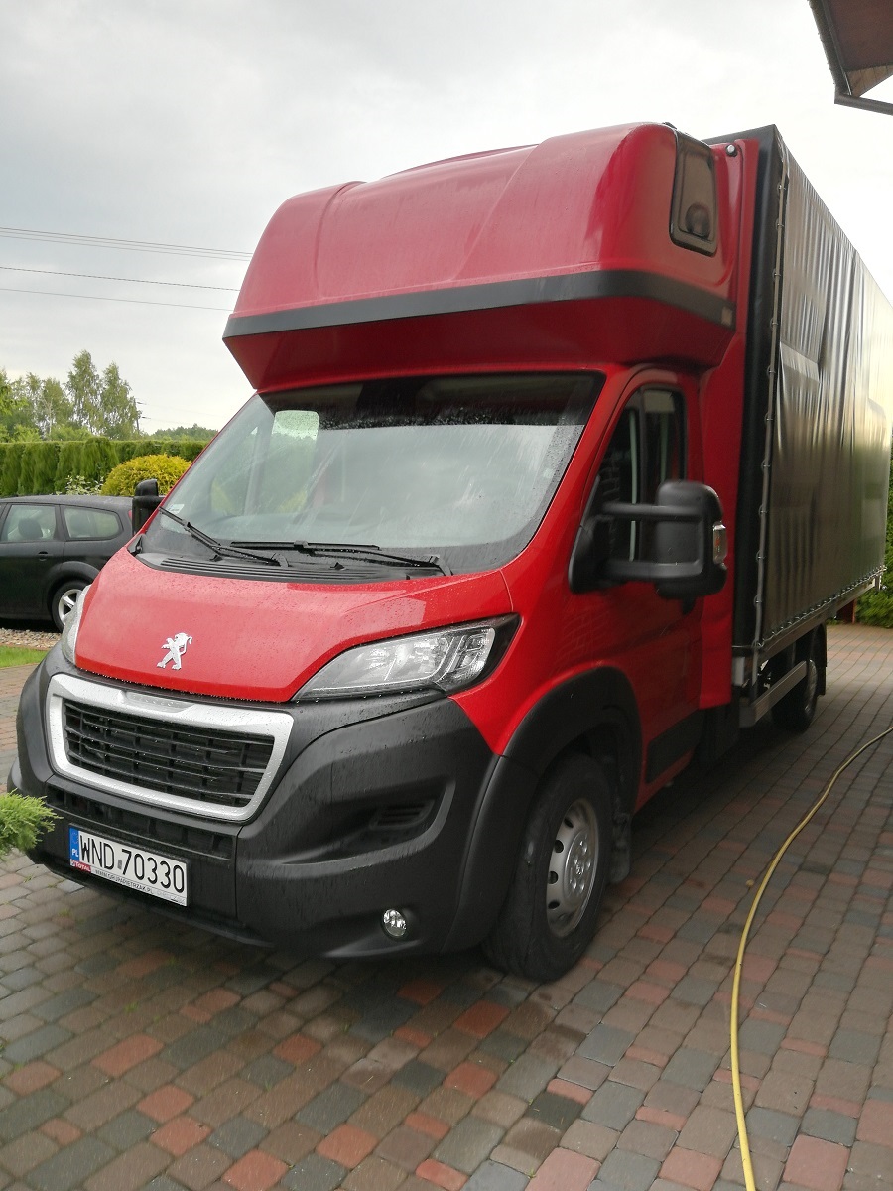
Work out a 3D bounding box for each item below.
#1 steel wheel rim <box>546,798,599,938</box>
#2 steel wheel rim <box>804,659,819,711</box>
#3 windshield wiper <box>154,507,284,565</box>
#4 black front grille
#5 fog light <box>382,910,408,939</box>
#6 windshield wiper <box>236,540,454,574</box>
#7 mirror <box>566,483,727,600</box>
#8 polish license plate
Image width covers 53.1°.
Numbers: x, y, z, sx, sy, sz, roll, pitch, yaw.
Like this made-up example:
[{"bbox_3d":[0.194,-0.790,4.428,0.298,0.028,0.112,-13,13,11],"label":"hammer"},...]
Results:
[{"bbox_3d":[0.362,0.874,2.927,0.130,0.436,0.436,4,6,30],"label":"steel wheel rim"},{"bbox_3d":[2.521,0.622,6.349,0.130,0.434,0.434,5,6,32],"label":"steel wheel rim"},{"bbox_3d":[-0.866,-0.220,3.324,0.080,0.070,0.928,-4,20,-45],"label":"windshield wiper"},{"bbox_3d":[-0.873,0.464,2.678,0.920,0.225,0.090,5,1,32],"label":"black front grille"},{"bbox_3d":[-0.131,0.901,2.477,0.085,0.085,0.055,5,6,32],"label":"fog light"},{"bbox_3d":[-0.376,-0.141,3.015,0.913,0.075,0.070,9,8,29],"label":"windshield wiper"},{"bbox_3d":[0.646,-0.182,2.811,0.440,0.370,0.270,5,6,32],"label":"mirror"},{"bbox_3d":[-0.941,0.789,2.622,0.522,0.125,0.020,5,6,32],"label":"polish license plate"}]

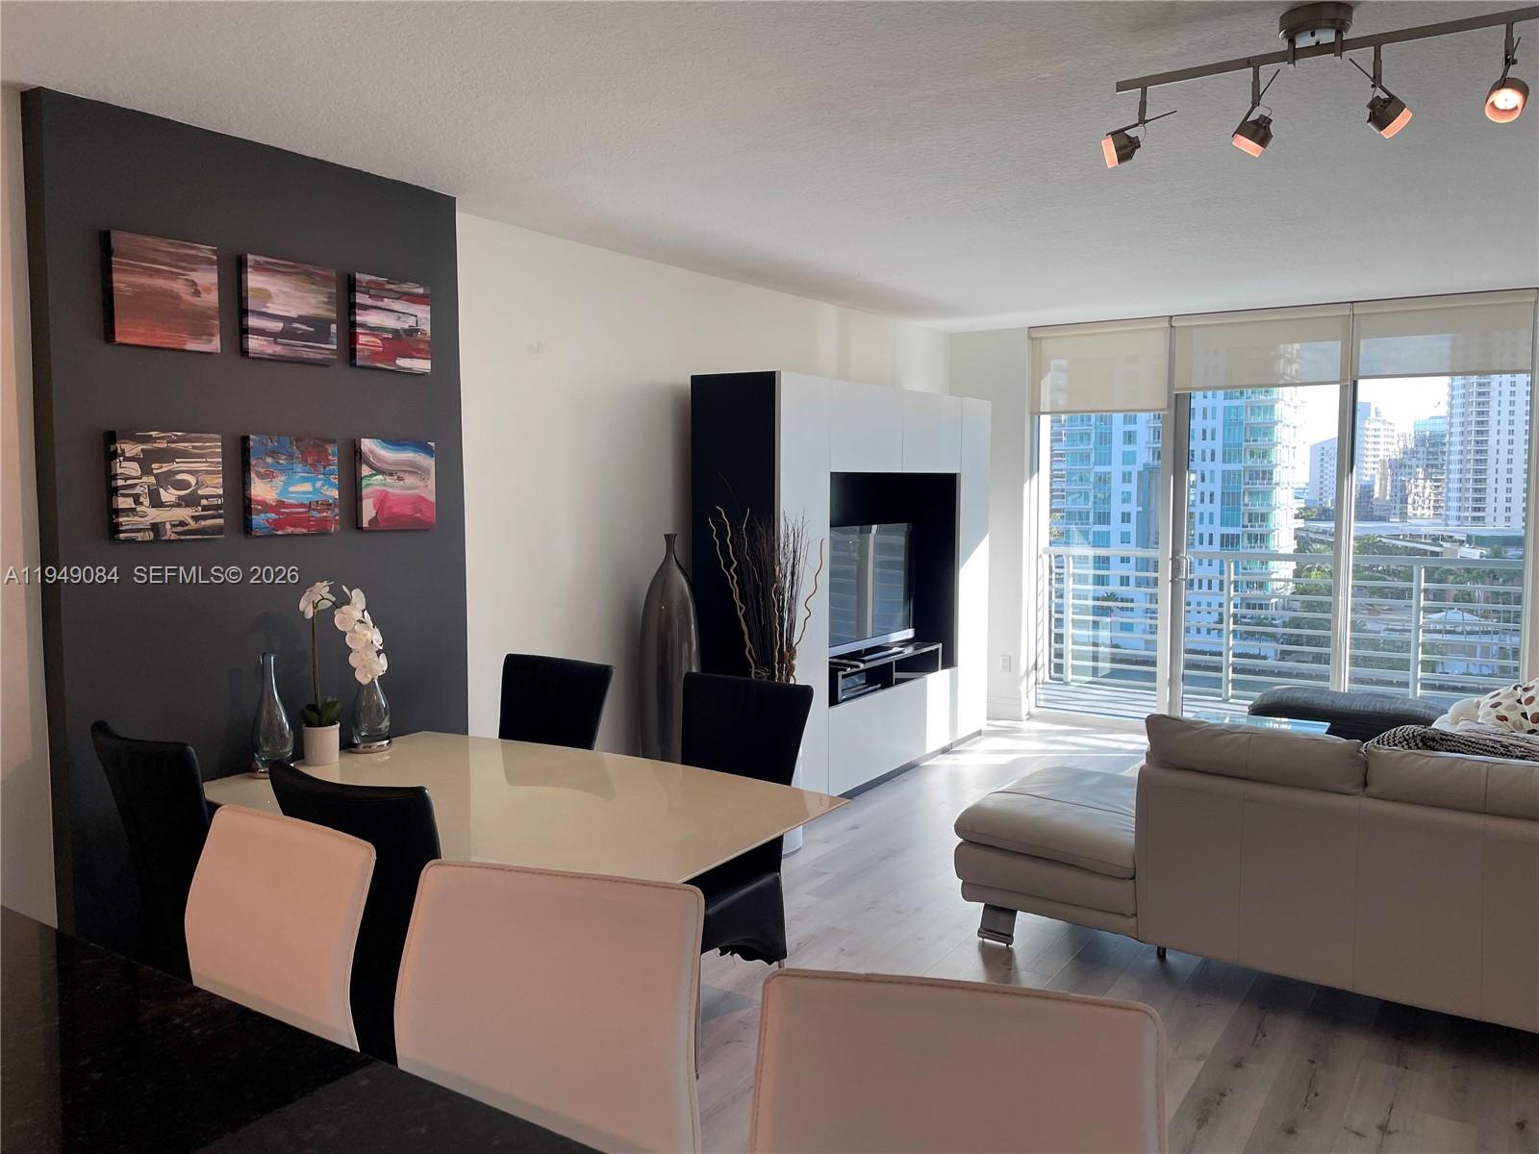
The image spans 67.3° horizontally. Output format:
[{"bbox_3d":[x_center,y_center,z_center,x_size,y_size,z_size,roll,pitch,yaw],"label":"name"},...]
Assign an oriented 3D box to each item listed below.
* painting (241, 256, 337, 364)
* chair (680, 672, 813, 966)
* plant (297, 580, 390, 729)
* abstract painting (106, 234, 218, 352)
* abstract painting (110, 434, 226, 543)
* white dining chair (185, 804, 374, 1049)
[{"bbox_3d":[-1.489,-0.822,3.595,0.036,0.305,0.305,3,6,33],"label":"painting"},{"bbox_3d":[-0.215,0.829,3.392,0.465,0.977,0.600,3,5,33],"label":"chair"},{"bbox_3d":[-1.292,0.230,3.503,0.250,0.440,0.160,0,5,0],"label":"plant"},{"bbox_3d":[-1.694,-0.788,3.235,0.040,0.300,0.303,3,5,33],"label":"abstract painting"},{"bbox_3d":[-1.700,-0.256,3.268,0.040,0.300,0.303,3,5,33],"label":"abstract painting"},{"bbox_3d":[-0.918,0.943,1.831,0.440,1.000,0.490,3,5,31],"label":"white dining chair"}]

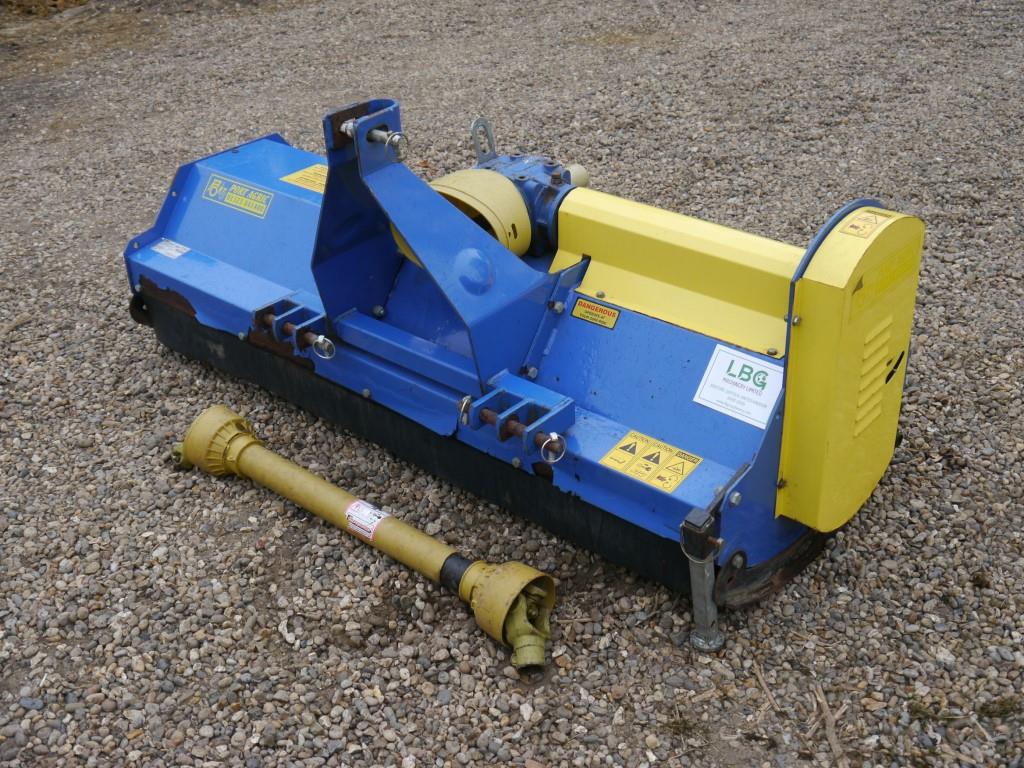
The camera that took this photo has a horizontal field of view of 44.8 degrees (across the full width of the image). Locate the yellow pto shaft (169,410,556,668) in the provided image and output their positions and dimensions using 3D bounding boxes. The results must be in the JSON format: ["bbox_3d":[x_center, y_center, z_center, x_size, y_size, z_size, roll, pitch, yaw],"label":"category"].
[{"bbox_3d":[-0.348,0.288,2.707,1.154,0.162,0.162,22,37,37],"label":"yellow pto shaft"}]

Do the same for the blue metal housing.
[{"bbox_3d":[-0.125,-0.334,2.933,1.949,0.844,0.704,22,37,37],"label":"blue metal housing"}]

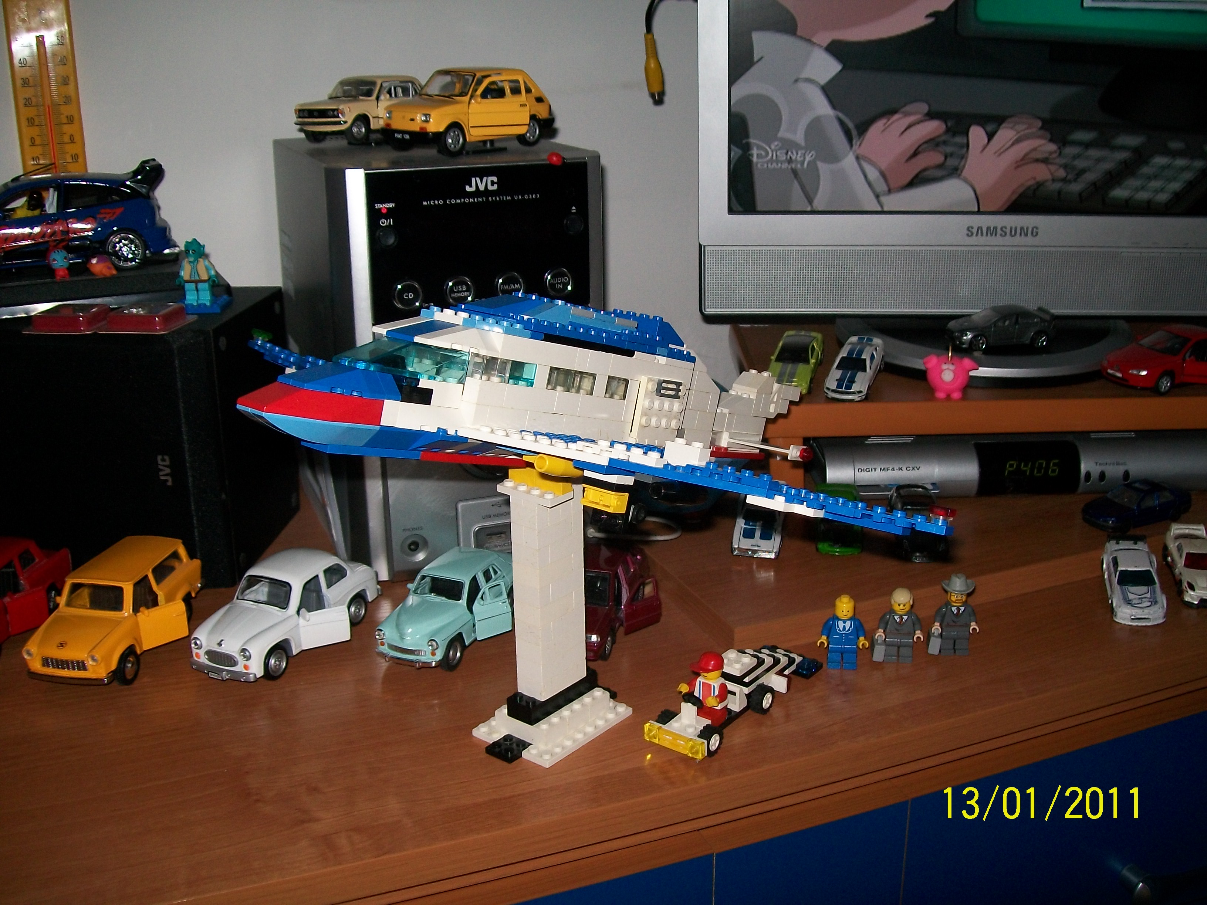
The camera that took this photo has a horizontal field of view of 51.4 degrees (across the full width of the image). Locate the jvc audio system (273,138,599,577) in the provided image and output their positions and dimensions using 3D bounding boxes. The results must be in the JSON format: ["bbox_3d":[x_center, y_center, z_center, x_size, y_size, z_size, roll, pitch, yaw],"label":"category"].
[{"bbox_3d":[-0.120,-0.084,0.875,0.157,0.253,0.242,-9,20,-22],"label":"jvc audio system"}]

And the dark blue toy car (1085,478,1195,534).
[{"bbox_3d":[0.358,0.035,0.846,0.075,0.024,0.030,-8,18,-23],"label":"dark blue toy car"}]

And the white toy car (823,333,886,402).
[{"bbox_3d":[0.174,-0.058,0.872,0.031,0.021,0.074,9,27,19],"label":"white toy car"}]

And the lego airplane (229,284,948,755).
[{"bbox_3d":[-0.008,0.024,0.600,0.402,0.217,0.364,14,23,37],"label":"lego airplane"}]

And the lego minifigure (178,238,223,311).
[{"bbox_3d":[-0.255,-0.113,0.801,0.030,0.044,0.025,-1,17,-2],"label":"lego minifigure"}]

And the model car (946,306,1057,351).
[{"bbox_3d":[0.299,-0.093,0.943,0.080,0.026,0.032,-4,17,-10],"label":"model car"}]

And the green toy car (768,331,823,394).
[{"bbox_3d":[0.138,-0.065,0.905,0.032,0.021,0.077,5,31,18],"label":"green toy car"}]

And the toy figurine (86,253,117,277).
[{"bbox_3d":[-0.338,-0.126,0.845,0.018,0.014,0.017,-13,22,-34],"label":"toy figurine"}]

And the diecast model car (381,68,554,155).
[{"bbox_3d":[-0.086,-0.222,0.814,0.055,0.050,0.115,13,23,39],"label":"diecast model car"}]

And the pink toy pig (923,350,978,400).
[{"bbox_3d":[0.238,-0.053,0.862,0.038,0.032,0.030,4,19,14],"label":"pink toy pig"}]

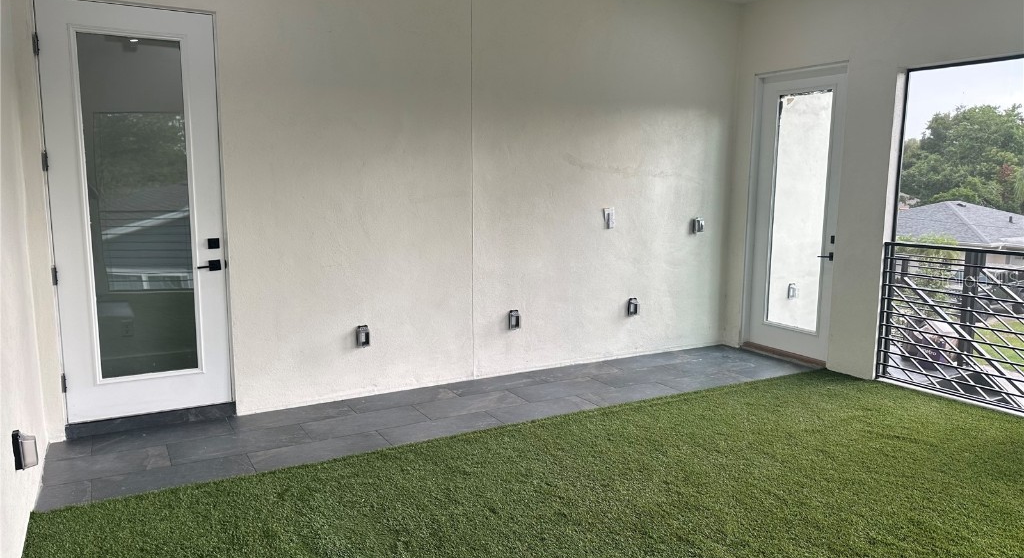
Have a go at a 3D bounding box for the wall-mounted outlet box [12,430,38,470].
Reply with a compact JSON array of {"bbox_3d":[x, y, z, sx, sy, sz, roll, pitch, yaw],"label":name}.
[{"bbox_3d":[-1.973,0.687,2.886,0.073,0.142,0.090,-4,9,-30],"label":"wall-mounted outlet box"}]

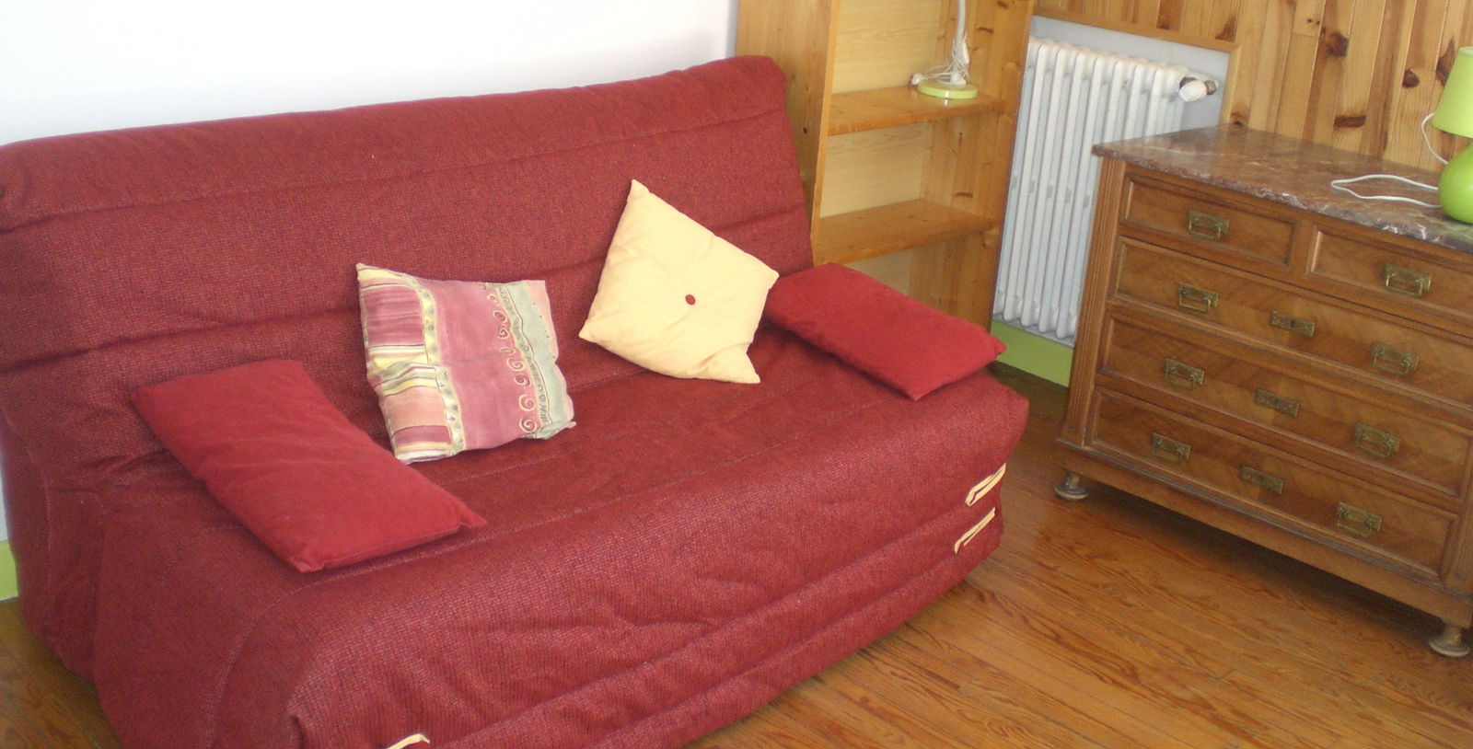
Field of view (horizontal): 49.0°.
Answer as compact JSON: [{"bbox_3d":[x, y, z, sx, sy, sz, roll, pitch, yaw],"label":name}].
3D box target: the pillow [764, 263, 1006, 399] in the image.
[{"bbox_3d":[0.313,-0.112,3.723,0.505,0.095,0.335,31,36,31],"label":"pillow"}]

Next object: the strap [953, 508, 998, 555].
[{"bbox_3d":[0.535,0.349,3.605,0.022,0.045,0.195,16,24,29],"label":"strap"}]

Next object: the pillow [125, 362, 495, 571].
[{"bbox_3d":[-0.739,0.140,2.766,0.505,0.095,0.335,38,31,29],"label":"pillow"}]

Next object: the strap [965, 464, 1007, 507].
[{"bbox_3d":[0.554,0.245,3.579,0.022,0.045,0.195,16,24,29],"label":"strap"}]

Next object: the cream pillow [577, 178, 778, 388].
[{"bbox_3d":[-0.113,-0.170,3.497,0.390,0.120,0.380,29,55,-21],"label":"cream pillow"}]

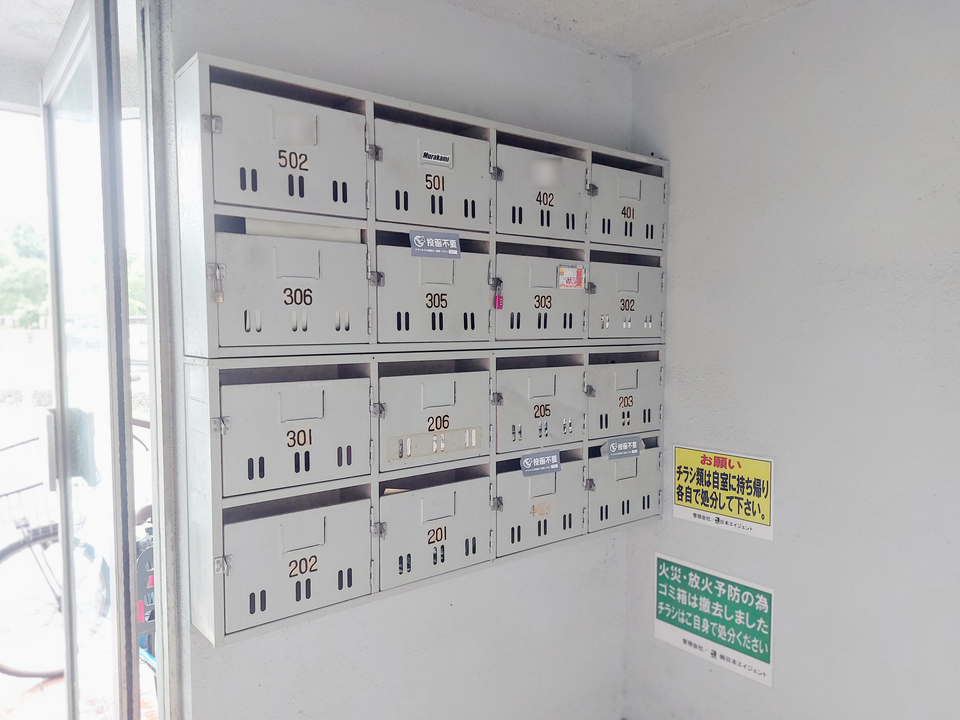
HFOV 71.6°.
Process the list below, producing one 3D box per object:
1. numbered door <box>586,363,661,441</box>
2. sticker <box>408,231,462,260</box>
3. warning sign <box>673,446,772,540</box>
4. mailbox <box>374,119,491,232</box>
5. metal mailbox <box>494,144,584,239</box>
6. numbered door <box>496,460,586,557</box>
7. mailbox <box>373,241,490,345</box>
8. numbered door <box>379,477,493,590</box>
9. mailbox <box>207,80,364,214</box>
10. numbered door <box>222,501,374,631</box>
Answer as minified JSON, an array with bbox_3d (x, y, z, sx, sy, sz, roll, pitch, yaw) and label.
[{"bbox_3d":[0.392,0.105,1.795,0.284,0.197,0.015,-3,4,-37],"label":"numbered door"},{"bbox_3d":[-0.091,-0.241,1.398,0.125,0.052,0.008,-3,4,-38],"label":"sticker"},{"bbox_3d":[0.644,0.351,1.789,0.010,0.207,0.293,-3,3,-40],"label":"warning sign"},{"bbox_3d":[-0.121,-0.381,1.431,0.287,0.199,0.120,-3,4,-38],"label":"mailbox"},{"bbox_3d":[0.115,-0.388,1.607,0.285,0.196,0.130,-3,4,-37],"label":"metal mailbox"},{"bbox_3d":[0.149,0.354,1.605,0.284,0.192,0.020,-3,4,-37],"label":"numbered door"},{"bbox_3d":[-0.121,-0.137,1.445,0.287,0.194,0.120,-3,4,-38],"label":"mailbox"},{"bbox_3d":[-0.092,0.369,1.438,0.284,0.197,0.015,-3,4,-37],"label":"numbered door"},{"bbox_3d":[-0.379,-0.377,1.267,0.290,0.208,0.150,-3,4,-37],"label":"mailbox"},{"bbox_3d":[-0.330,0.375,1.238,0.284,0.192,0.020,-3,4,-37],"label":"numbered door"}]

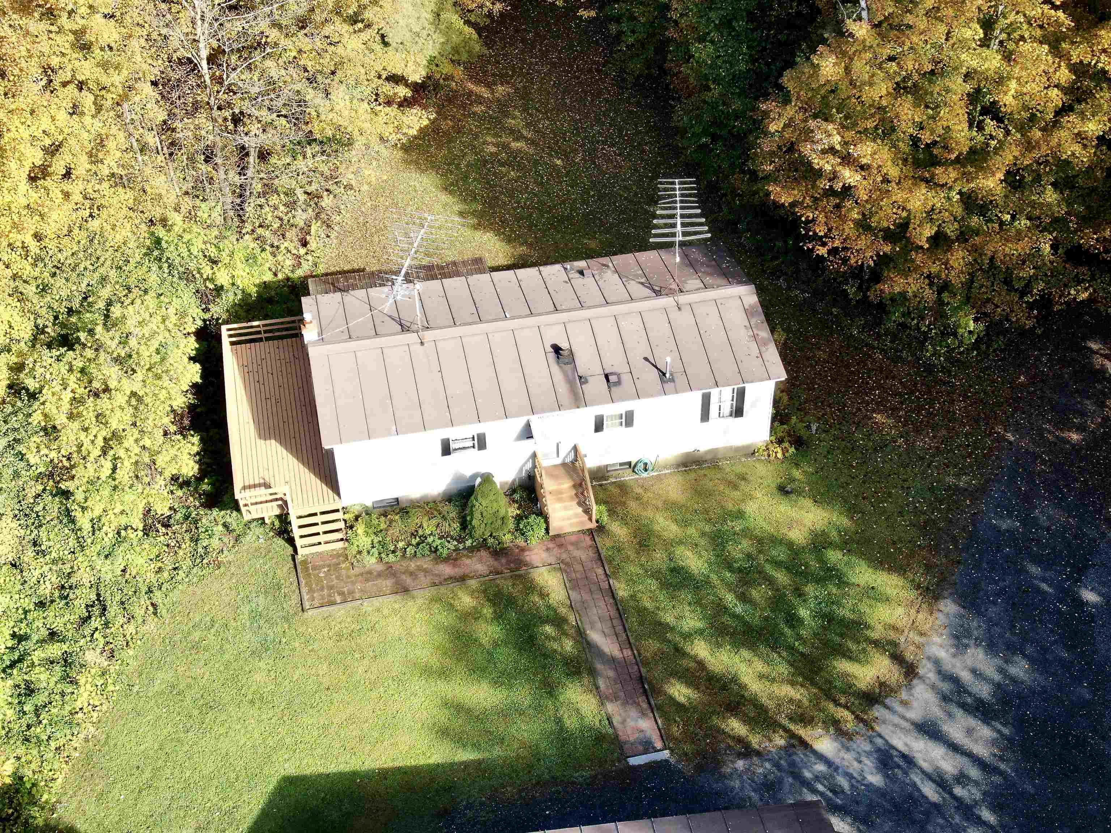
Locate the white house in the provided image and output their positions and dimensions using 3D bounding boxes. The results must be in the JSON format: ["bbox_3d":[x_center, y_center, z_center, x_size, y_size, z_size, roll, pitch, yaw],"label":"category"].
[{"bbox_3d":[-0.550,-1.577,53.032,15.282,4.919,8.378,-8,43,-8],"label":"white house"}]

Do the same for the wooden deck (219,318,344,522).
[{"bbox_3d":[-9.551,0.217,53.417,3.274,1.927,9.020,-8,43,-8],"label":"wooden deck"}]

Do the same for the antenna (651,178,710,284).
[{"bbox_3d":[4.110,-6.092,52.026,1.936,2.464,3.300,-1,43,0],"label":"antenna"}]

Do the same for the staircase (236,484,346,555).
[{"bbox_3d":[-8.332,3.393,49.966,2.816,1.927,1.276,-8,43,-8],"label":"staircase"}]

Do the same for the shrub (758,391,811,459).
[{"bbox_3d":[7.828,0.412,53.516,1.496,1.188,1.672,-8,43,-8],"label":"shrub"}]

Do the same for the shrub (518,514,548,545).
[{"bbox_3d":[-0.796,3.588,50.586,0.915,0.660,0.836,-8,43,-8],"label":"shrub"}]

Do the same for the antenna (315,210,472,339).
[{"bbox_3d":[-4.805,-3.657,49.707,3.256,3.608,4.752,9,44,10],"label":"antenna"}]

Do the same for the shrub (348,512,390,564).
[{"bbox_3d":[-6.106,3.980,50.104,1.267,0.836,1.100,-8,43,-8],"label":"shrub"}]

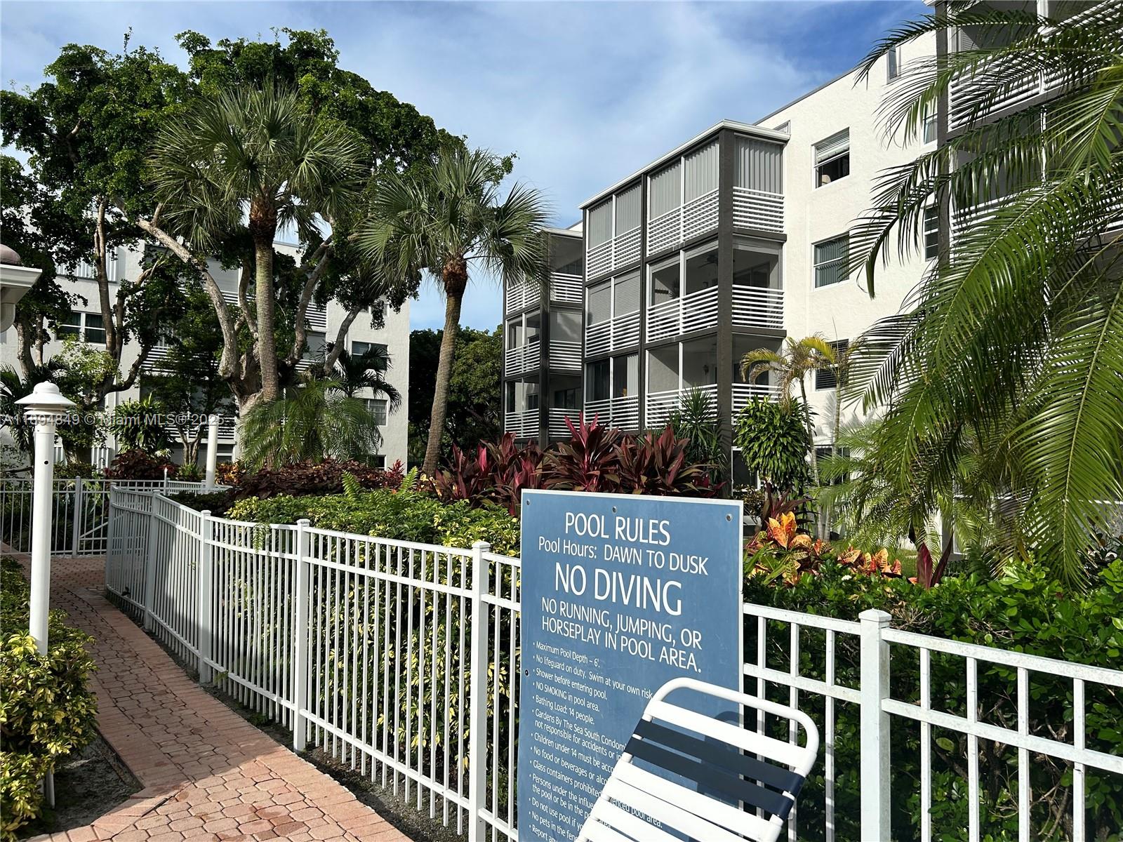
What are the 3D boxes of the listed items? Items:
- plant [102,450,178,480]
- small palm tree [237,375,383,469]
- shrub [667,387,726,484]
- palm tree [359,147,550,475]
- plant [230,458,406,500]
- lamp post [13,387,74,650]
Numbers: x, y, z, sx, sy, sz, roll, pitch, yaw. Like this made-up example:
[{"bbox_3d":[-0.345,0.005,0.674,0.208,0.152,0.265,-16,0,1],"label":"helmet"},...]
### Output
[{"bbox_3d":[-7.903,1.267,15.769,1.450,1.467,1.250,2,-3,-27],"label":"plant"},{"bbox_3d":[-4.080,0.715,13.540,2.400,2.891,2.300,1,-3,-17],"label":"small palm tree"},{"bbox_3d":[3.039,0.843,18.933,1.400,3.211,1.300,0,-2,9],"label":"shrub"},{"bbox_3d":[-2.219,-1.537,16.340,3.750,7.660,3.600,1,-2,-7],"label":"palm tree"},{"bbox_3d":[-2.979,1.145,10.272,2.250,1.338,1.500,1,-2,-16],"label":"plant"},{"bbox_3d":[-2.858,0.791,4.608,0.335,2.014,0.335,2,-3,-31],"label":"lamp post"}]

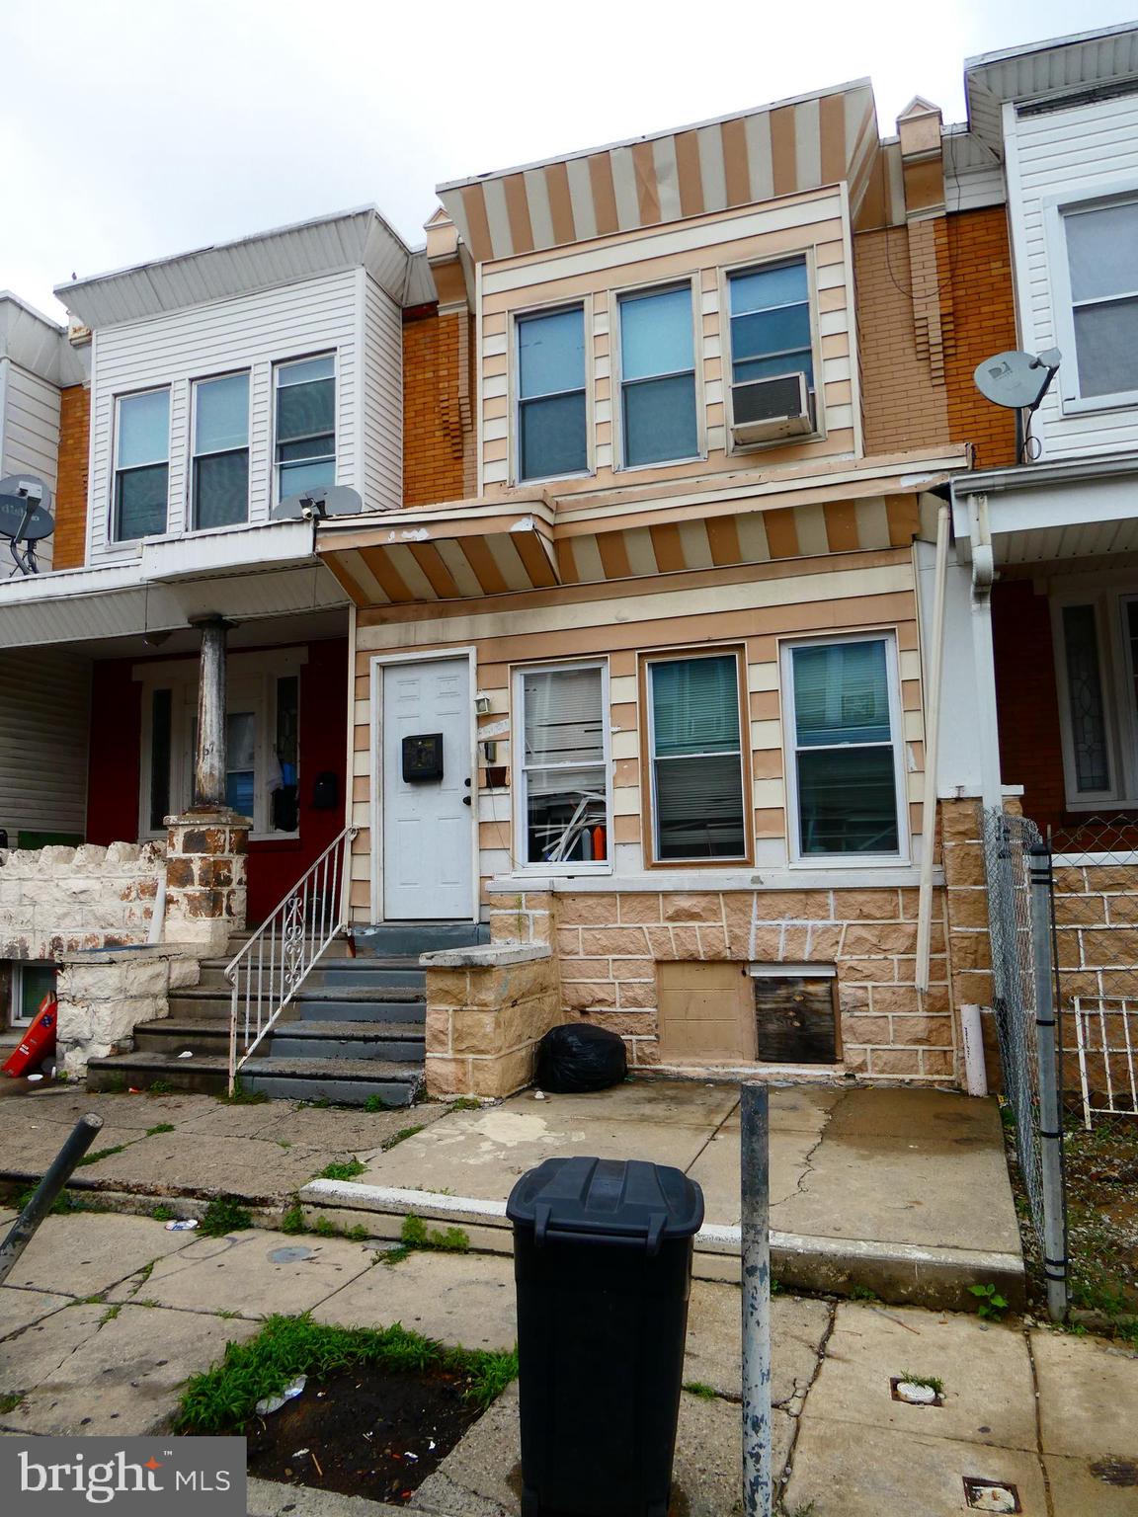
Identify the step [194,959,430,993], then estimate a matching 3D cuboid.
[{"bbox_3d":[-1.734,1.680,8.118,2.430,0.200,0.360,-4,-8,19],"label":"step"}]

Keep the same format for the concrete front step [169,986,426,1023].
[{"bbox_3d":[-1.844,1.826,7.766,2.430,0.205,0.380,-4,-8,19],"label":"concrete front step"}]

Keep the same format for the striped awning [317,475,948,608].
[{"bbox_3d":[0.280,-1.638,7.726,4.610,0.500,0.500,-4,-8,19],"label":"striped awning"}]

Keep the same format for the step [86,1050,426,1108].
[{"bbox_3d":[-2.043,2.125,7.004,2.510,0.195,0.410,-4,-8,19],"label":"step"}]

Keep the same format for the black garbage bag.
[{"bbox_3d":[0.059,1.989,7.061,0.580,0.405,0.520,-4,-8,19],"label":"black garbage bag"}]

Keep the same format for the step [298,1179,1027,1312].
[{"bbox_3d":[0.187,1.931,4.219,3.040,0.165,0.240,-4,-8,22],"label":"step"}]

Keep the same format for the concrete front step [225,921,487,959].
[{"bbox_3d":[-1.660,1.484,8.463,2.370,0.265,0.370,-4,-8,19],"label":"concrete front step"}]

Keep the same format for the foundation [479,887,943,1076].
[{"bbox_3d":[0.996,1.577,7.434,3.260,1.260,0.300,-4,-8,19],"label":"foundation"}]

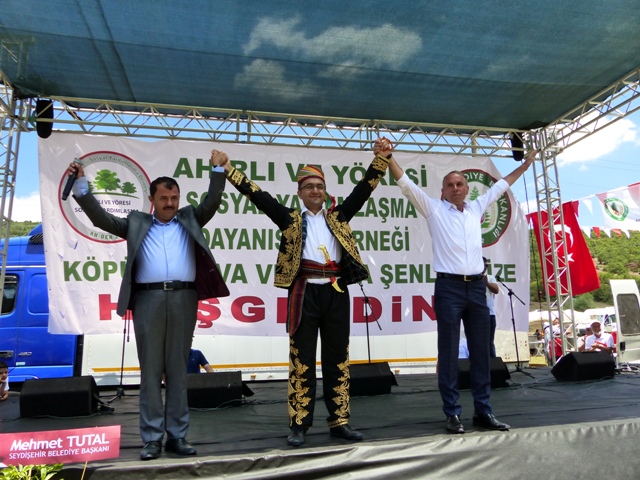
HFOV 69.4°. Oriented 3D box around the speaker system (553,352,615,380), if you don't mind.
[{"bbox_3d":[3.024,1.424,5.310,0.560,0.310,0.420,1,-10,-16],"label":"speaker system"}]

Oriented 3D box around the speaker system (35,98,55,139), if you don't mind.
[{"bbox_3d":[-3.687,-1.637,6.204,0.190,0.500,0.200,1,-10,-13],"label":"speaker system"}]

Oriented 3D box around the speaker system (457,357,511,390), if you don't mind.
[{"bbox_3d":[1.655,1.404,4.974,0.550,0.310,0.420,0,-10,-10],"label":"speaker system"}]

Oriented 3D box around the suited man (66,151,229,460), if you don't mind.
[{"bbox_3d":[-1.088,0.320,2.890,0.994,1.890,0.480,1,-10,-16],"label":"suited man"}]

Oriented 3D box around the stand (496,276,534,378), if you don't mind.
[{"bbox_3d":[2.368,1.062,5.644,0.460,1.150,0.420,-9,-12,36],"label":"stand"}]

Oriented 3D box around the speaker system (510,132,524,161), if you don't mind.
[{"bbox_3d":[3.435,-1.617,8.018,0.210,0.440,0.230,-3,-11,6],"label":"speaker system"}]

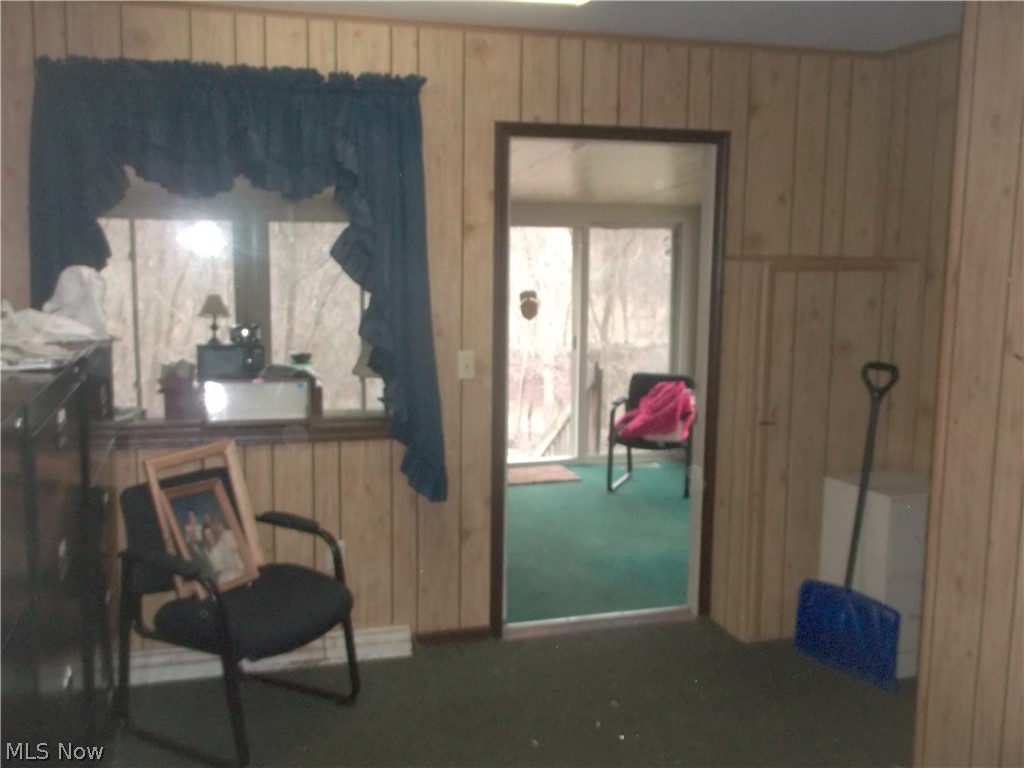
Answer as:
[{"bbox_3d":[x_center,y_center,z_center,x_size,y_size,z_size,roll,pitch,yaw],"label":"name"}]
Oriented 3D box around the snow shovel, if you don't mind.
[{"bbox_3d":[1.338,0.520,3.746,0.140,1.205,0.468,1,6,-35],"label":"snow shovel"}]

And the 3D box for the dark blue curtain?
[{"bbox_3d":[-0.955,-0.314,3.573,1.471,1.608,0.110,-2,8,-16],"label":"dark blue curtain"}]

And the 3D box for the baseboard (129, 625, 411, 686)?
[{"bbox_3d":[-0.957,1.047,3.781,1.140,0.100,0.078,-2,8,-16],"label":"baseboard"}]

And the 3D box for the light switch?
[{"bbox_3d":[-0.176,-0.074,3.881,0.069,0.115,0.018,-2,8,-16],"label":"light switch"}]

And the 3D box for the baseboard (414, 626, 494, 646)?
[{"bbox_3d":[-0.241,1.040,4.022,0.313,0.060,0.016,-2,8,-16],"label":"baseboard"}]

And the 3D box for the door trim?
[{"bbox_3d":[0.395,0.002,4.120,1.015,2.107,0.140,-2,8,-16],"label":"door trim"}]

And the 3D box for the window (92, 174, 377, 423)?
[{"bbox_3d":[-0.992,-0.342,3.644,1.120,1.060,0.100,-2,8,-16],"label":"window"}]

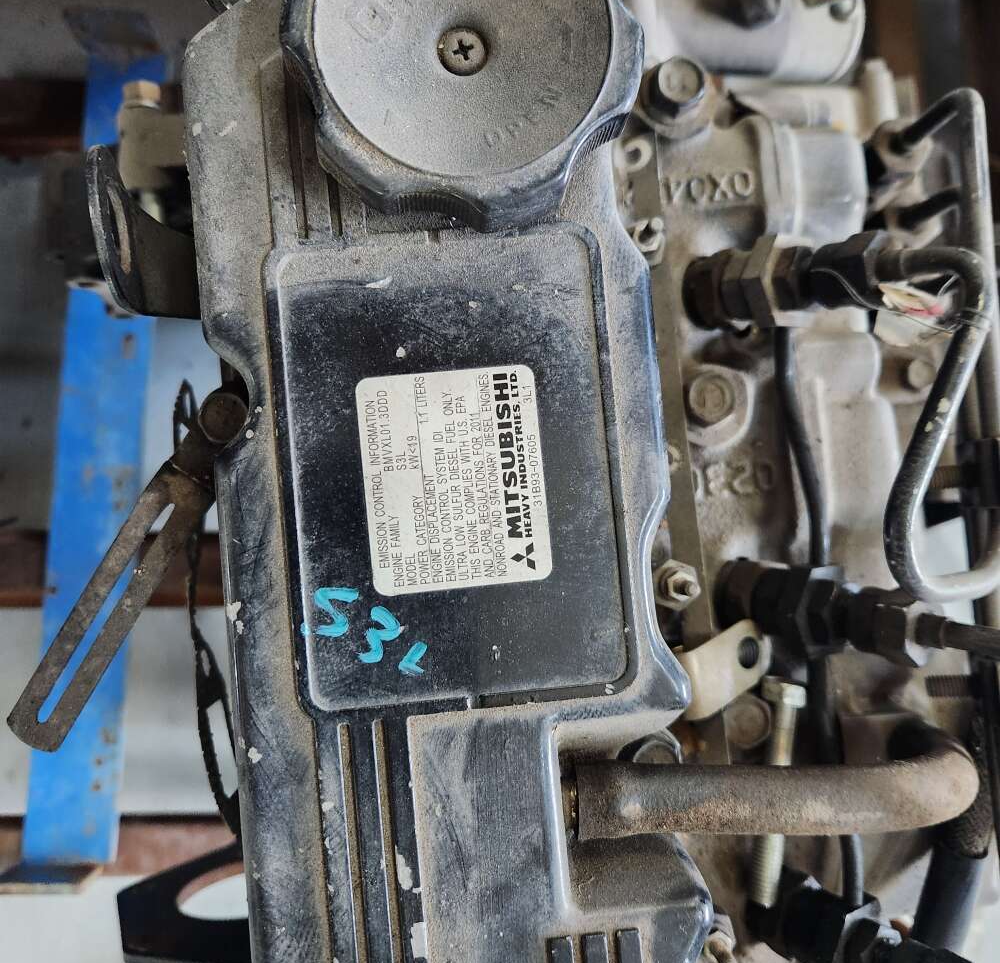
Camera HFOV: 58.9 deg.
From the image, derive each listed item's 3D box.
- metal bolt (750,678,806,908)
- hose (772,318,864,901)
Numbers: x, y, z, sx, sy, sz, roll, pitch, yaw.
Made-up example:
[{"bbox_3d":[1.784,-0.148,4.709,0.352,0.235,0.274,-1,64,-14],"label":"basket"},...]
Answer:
[{"bbox_3d":[0.074,0.083,0.238,0.011,0.011,0.059,8,80,1],"label":"metal bolt"},{"bbox_3d":[0.090,0.037,0.251,0.011,0.012,0.162,-7,88,-1],"label":"hose"}]

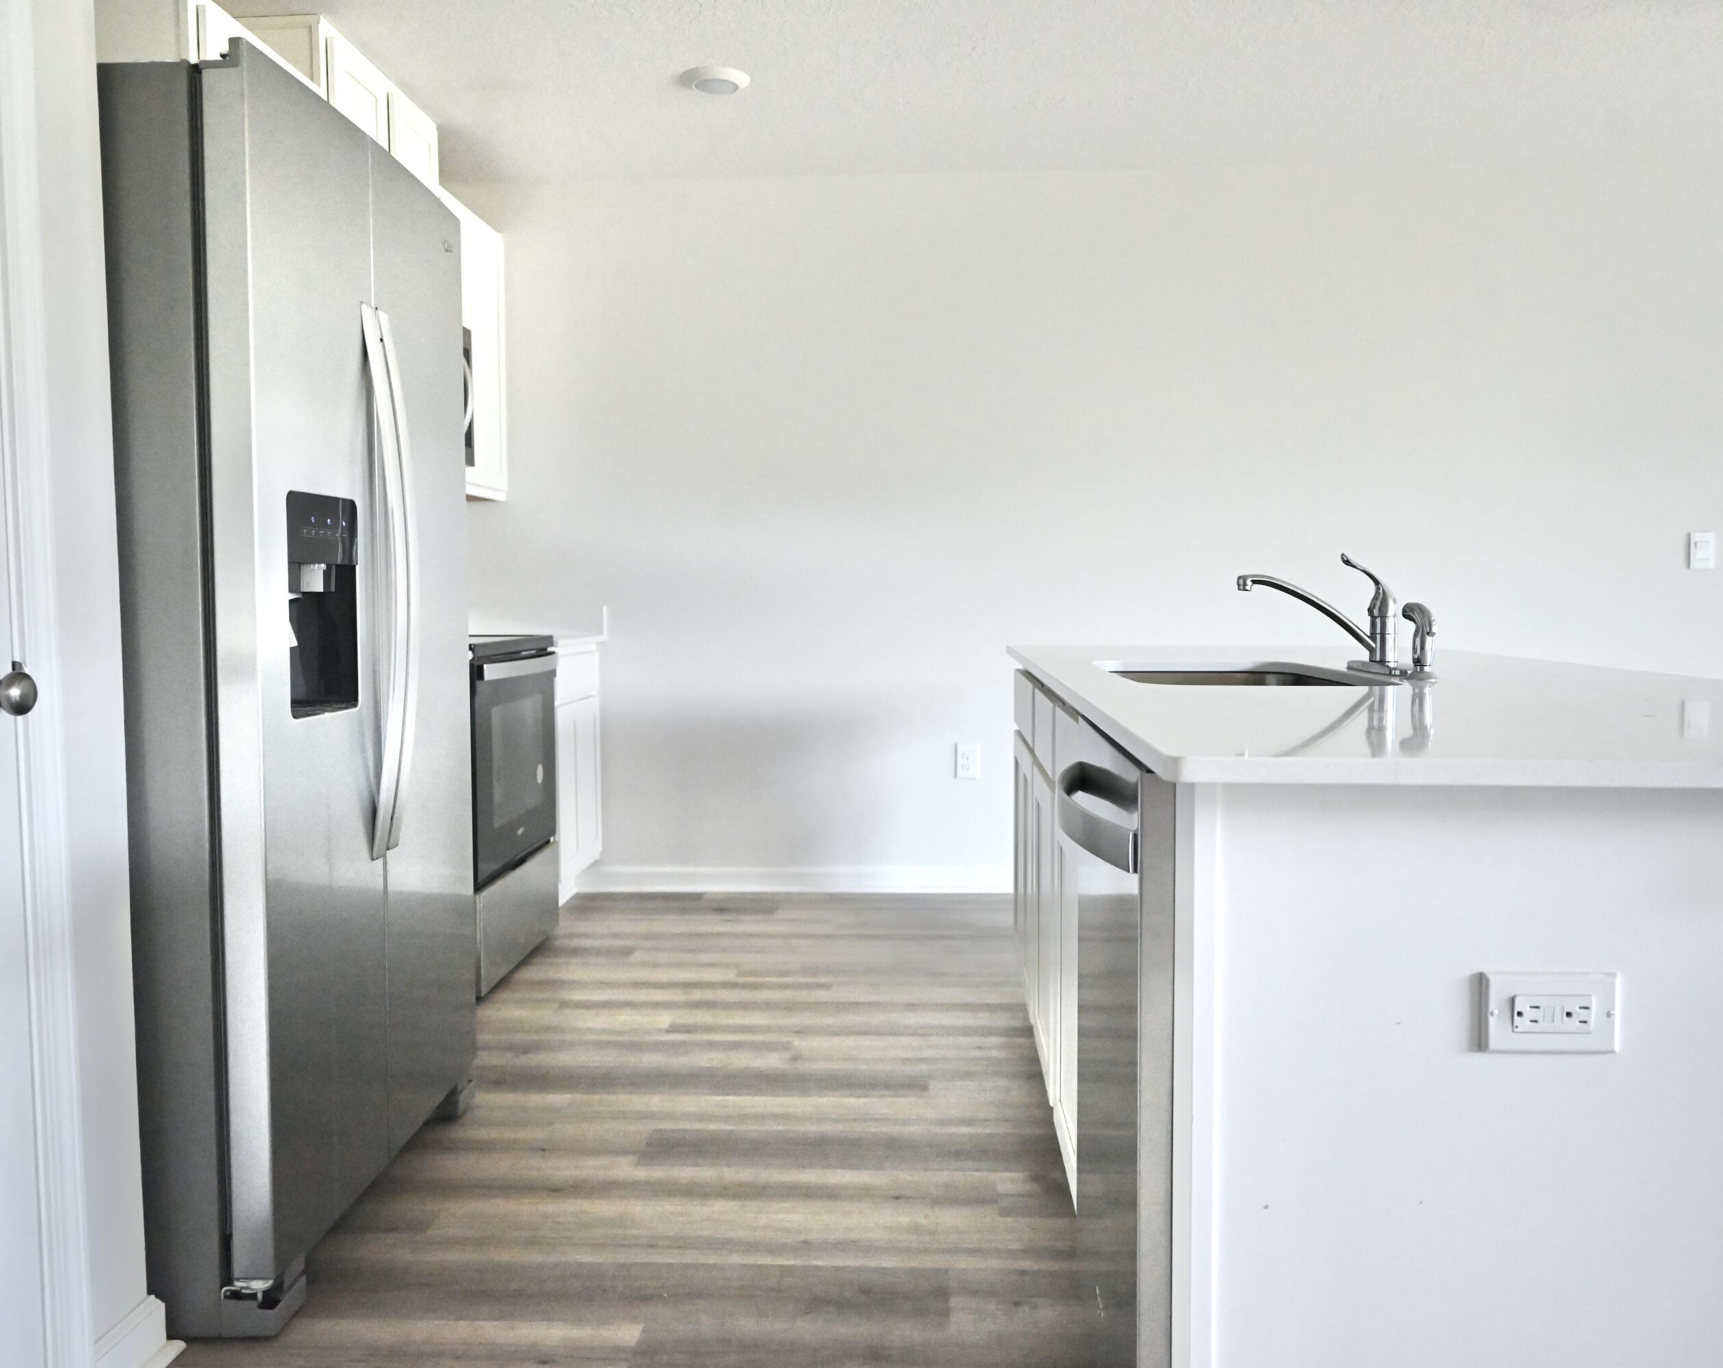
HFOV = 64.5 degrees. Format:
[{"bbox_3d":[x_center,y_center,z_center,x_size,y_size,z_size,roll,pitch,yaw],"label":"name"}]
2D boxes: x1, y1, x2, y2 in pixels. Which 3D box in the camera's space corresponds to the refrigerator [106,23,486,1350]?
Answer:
[{"bbox_3d":[-1.171,0.005,2.323,0.840,1.762,0.900,0,4,2],"label":"refrigerator"}]

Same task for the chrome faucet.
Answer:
[{"bbox_3d":[0.836,-0.123,2.445,0.285,0.210,0.340,0,4,3],"label":"chrome faucet"}]

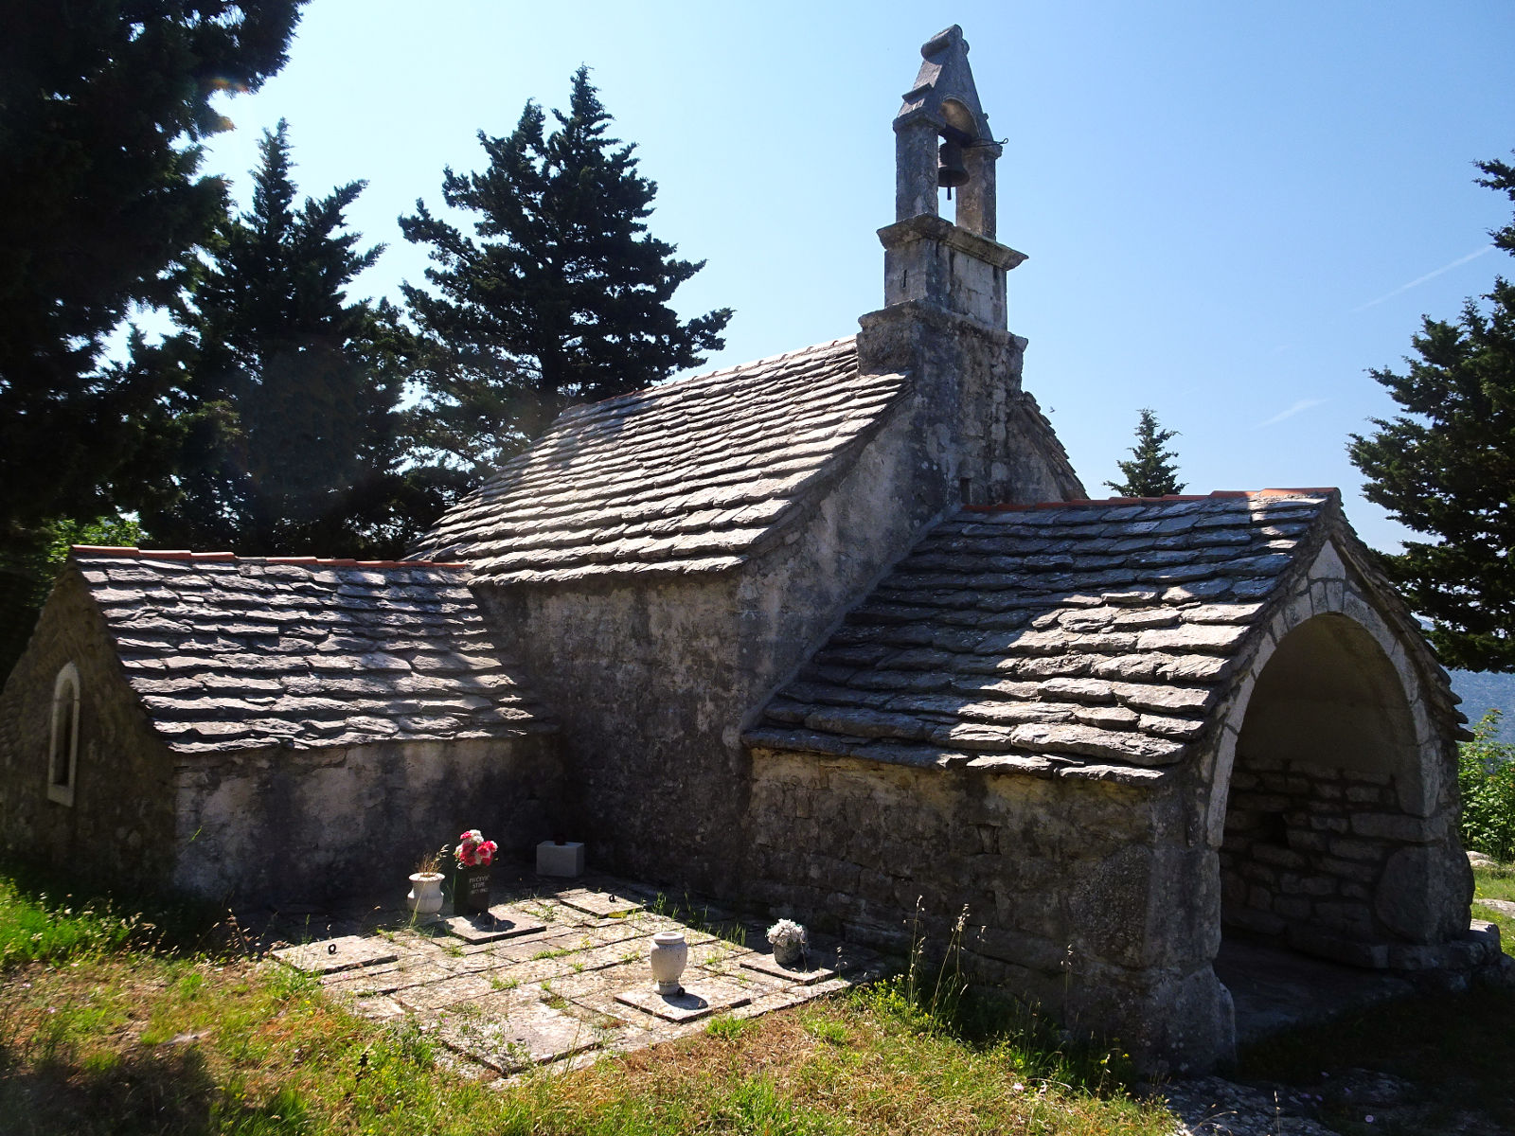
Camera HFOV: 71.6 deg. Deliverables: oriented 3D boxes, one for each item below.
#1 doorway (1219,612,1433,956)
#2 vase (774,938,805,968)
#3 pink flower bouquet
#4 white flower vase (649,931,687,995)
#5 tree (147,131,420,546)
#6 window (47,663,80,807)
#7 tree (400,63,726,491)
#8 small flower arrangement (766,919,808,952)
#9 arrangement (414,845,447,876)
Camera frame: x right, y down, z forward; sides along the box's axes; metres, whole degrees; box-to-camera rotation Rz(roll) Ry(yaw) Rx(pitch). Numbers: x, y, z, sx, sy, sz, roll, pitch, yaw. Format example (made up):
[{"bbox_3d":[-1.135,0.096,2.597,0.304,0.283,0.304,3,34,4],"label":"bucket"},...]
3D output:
[{"bbox_3d":[3.052,1.270,5.871,2.100,2.030,0.400,2,-4,-33],"label":"doorway"},{"bbox_3d":[0.164,1.977,5.400,0.160,0.145,0.160,0,-3,0],"label":"vase"},{"bbox_3d":[-1.659,1.656,6.200,0.250,0.225,0.220,0,-3,0],"label":"pink flower bouquet"},{"bbox_3d":[-0.419,1.853,4.930,0.172,0.275,0.172,0,-3,0],"label":"white flower vase"},{"bbox_3d":[-7.013,-2.039,15.255,4.400,9.050,4.400,0,-3,0],"label":"tree"},{"bbox_3d":[-4.789,1.162,7.373,0.460,0.990,0.160,-2,-4,39],"label":"window"},{"bbox_3d":[-3.006,-2.637,16.218,5.200,10.410,5.200,0,-3,0],"label":"tree"},{"bbox_3d":[0.152,1.889,5.400,0.210,0.175,0.200,0,-3,0],"label":"small flower arrangement"},{"bbox_3d":[-1.910,1.709,6.130,0.190,0.170,0.150,0,-3,0],"label":"arrangement"}]

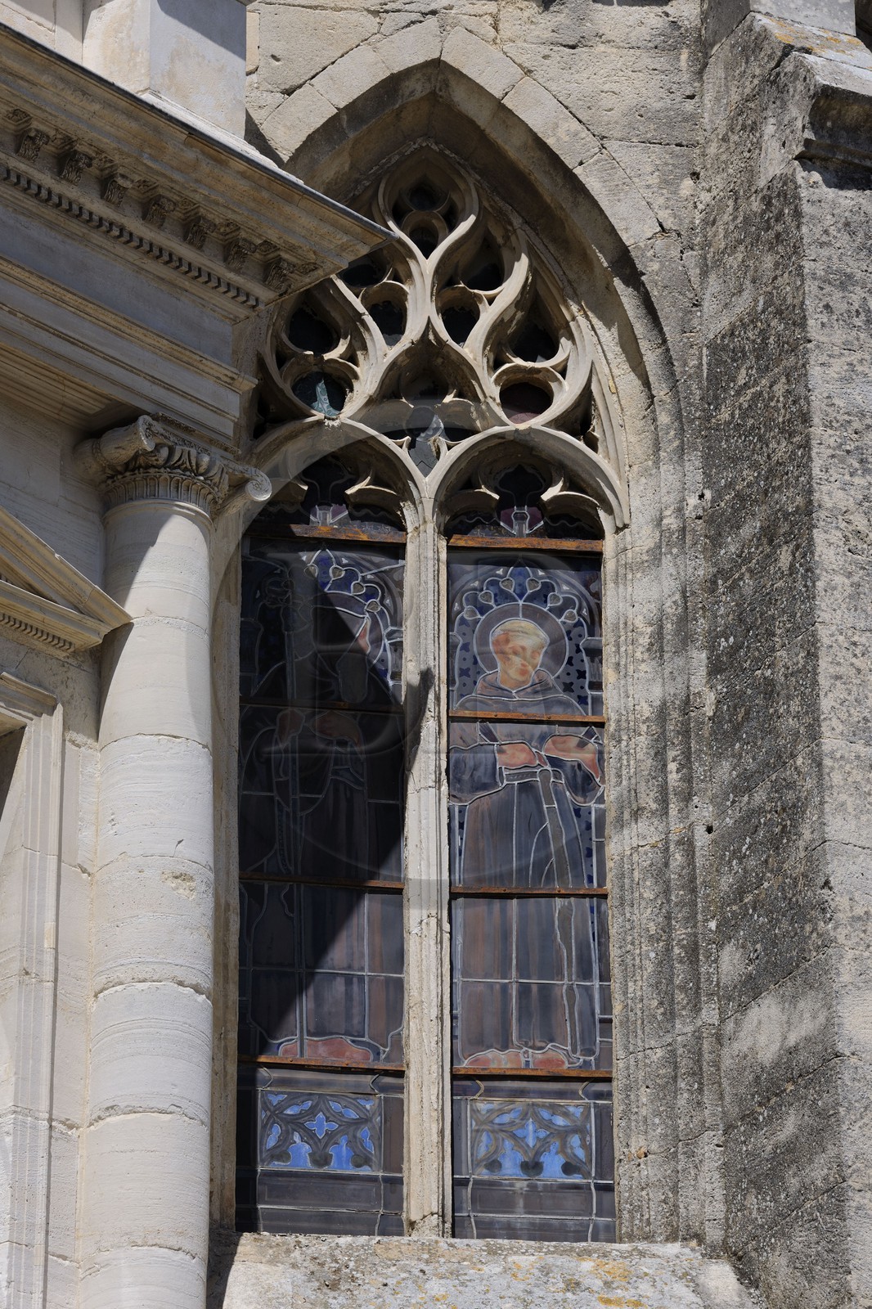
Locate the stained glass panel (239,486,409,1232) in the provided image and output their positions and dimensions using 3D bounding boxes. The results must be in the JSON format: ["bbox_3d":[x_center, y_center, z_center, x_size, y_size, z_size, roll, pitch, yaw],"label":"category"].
[{"bbox_3d":[-0.381,0.607,16.996,0.545,2.708,0.100,3,-23,-7],"label":"stained glass panel"}]

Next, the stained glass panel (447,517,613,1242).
[{"bbox_3d":[0.307,0.724,17.049,0.515,2.533,0.080,3,-23,-7],"label":"stained glass panel"}]

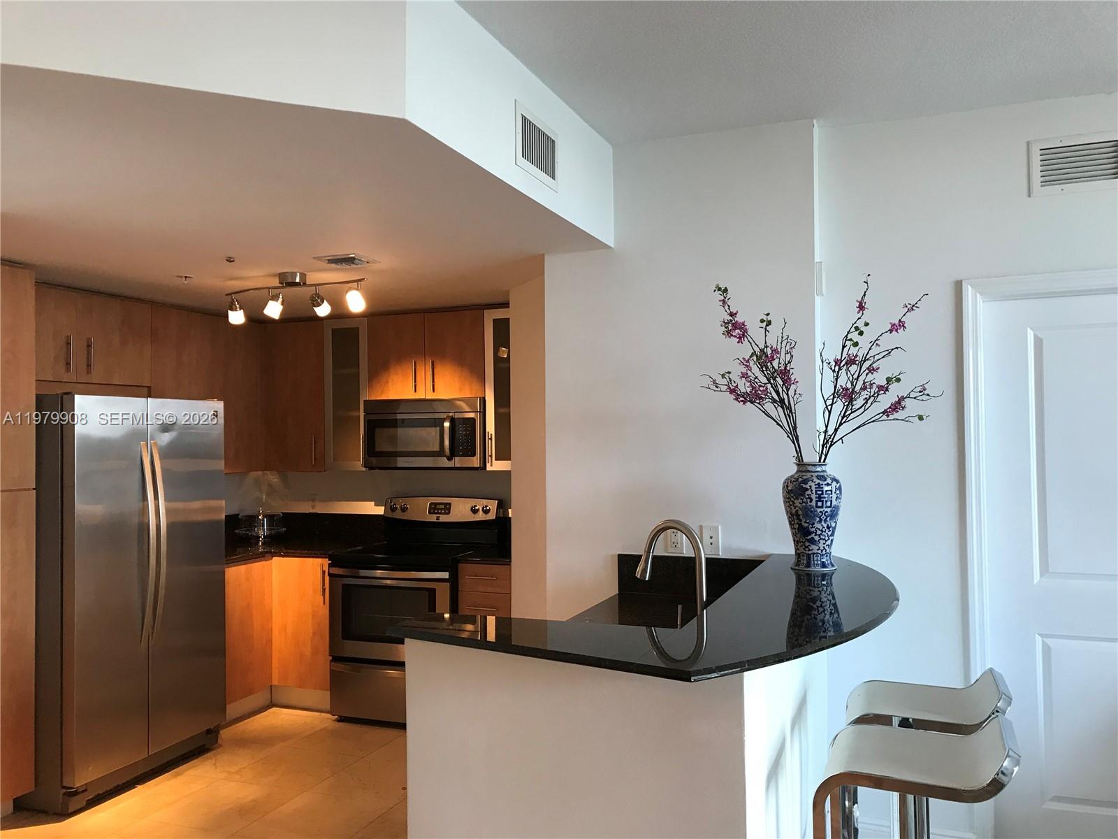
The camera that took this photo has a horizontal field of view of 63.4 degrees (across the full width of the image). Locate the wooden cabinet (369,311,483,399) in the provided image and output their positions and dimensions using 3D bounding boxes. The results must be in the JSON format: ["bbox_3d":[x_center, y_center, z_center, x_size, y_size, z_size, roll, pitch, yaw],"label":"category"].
[{"bbox_3d":[-0.718,-0.363,5.374,0.762,0.490,0.330,-1,-1,20],"label":"wooden cabinet"}]

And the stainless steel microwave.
[{"bbox_3d":[-0.736,0.086,5.367,0.760,0.408,0.420,-1,-1,19],"label":"stainless steel microwave"}]

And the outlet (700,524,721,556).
[{"bbox_3d":[0.587,0.465,3.486,0.072,0.114,0.010,-1,-1,20],"label":"outlet"}]

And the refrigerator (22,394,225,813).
[{"bbox_3d":[-2.179,0.786,4.276,0.820,1.760,0.925,-1,-1,19],"label":"refrigerator"}]

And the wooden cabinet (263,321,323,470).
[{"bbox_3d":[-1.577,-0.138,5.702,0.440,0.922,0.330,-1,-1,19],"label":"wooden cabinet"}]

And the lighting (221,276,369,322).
[{"bbox_3d":[-1.216,-0.557,4.137,0.840,0.207,0.180,-1,-1,23],"label":"lighting"}]

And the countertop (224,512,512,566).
[{"bbox_3d":[-1.229,0.692,5.096,2.110,0.210,1.230,-1,-1,19],"label":"countertop"}]

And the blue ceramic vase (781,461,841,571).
[{"bbox_3d":[0.880,0.335,3.151,0.210,0.363,0.210,-1,-1,19],"label":"blue ceramic vase"}]

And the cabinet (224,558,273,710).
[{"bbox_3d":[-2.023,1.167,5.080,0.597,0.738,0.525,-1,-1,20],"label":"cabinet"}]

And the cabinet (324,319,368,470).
[{"bbox_3d":[-1.214,-0.145,5.552,0.298,0.907,0.330,-1,-1,20],"label":"cabinet"}]

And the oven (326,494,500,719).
[{"bbox_3d":[-0.809,1.077,5.185,0.765,1.185,0.720,-1,-1,19],"label":"oven"}]

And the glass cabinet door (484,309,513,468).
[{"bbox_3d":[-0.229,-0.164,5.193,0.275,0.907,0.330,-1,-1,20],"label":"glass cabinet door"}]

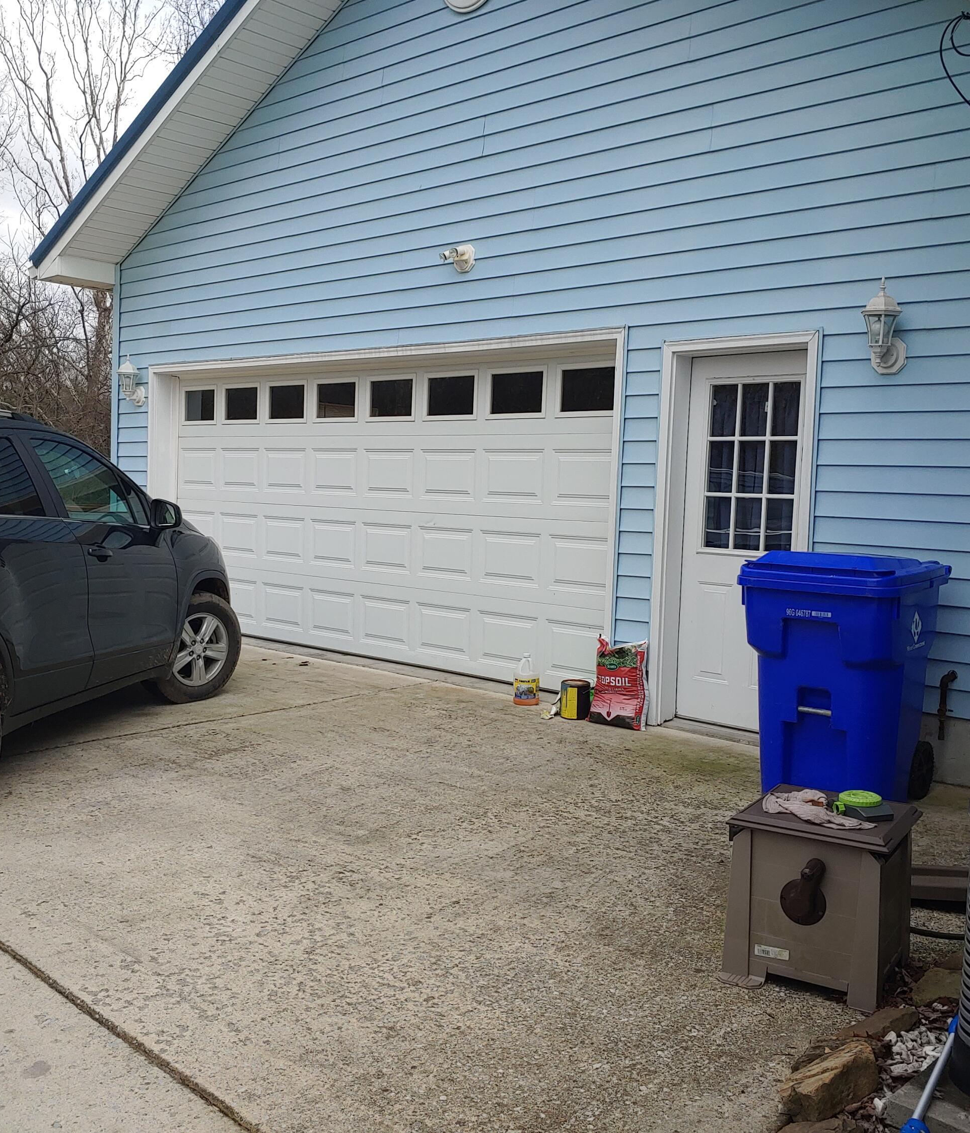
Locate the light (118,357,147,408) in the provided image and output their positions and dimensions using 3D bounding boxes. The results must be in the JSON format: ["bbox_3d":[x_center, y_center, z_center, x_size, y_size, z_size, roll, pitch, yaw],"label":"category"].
[{"bbox_3d":[-3.094,-1.621,9.523,0.197,0.417,0.223,6,5,41],"label":"light"}]

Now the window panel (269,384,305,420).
[{"bbox_3d":[-1.561,-1.292,8.606,0.435,0.258,0.030,6,5,41],"label":"window panel"}]

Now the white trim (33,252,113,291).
[{"bbox_3d":[-3.637,-2.643,9.750,0.364,0.212,0.546,6,5,41],"label":"white trim"}]

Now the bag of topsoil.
[{"bbox_3d":[0.765,0.649,6.238,0.349,0.493,0.132,6,5,41],"label":"bag of topsoil"}]

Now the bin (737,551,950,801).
[{"bbox_3d":[1.563,0.490,4.734,0.673,1.083,0.870,5,5,35],"label":"bin"}]

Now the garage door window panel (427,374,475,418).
[{"bbox_3d":[-0.232,-1.160,7.444,0.429,0.255,0.030,6,5,41],"label":"garage door window panel"}]

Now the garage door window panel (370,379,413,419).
[{"bbox_3d":[-0.671,-1.204,7.828,0.433,0.256,0.030,6,5,41],"label":"garage door window panel"}]

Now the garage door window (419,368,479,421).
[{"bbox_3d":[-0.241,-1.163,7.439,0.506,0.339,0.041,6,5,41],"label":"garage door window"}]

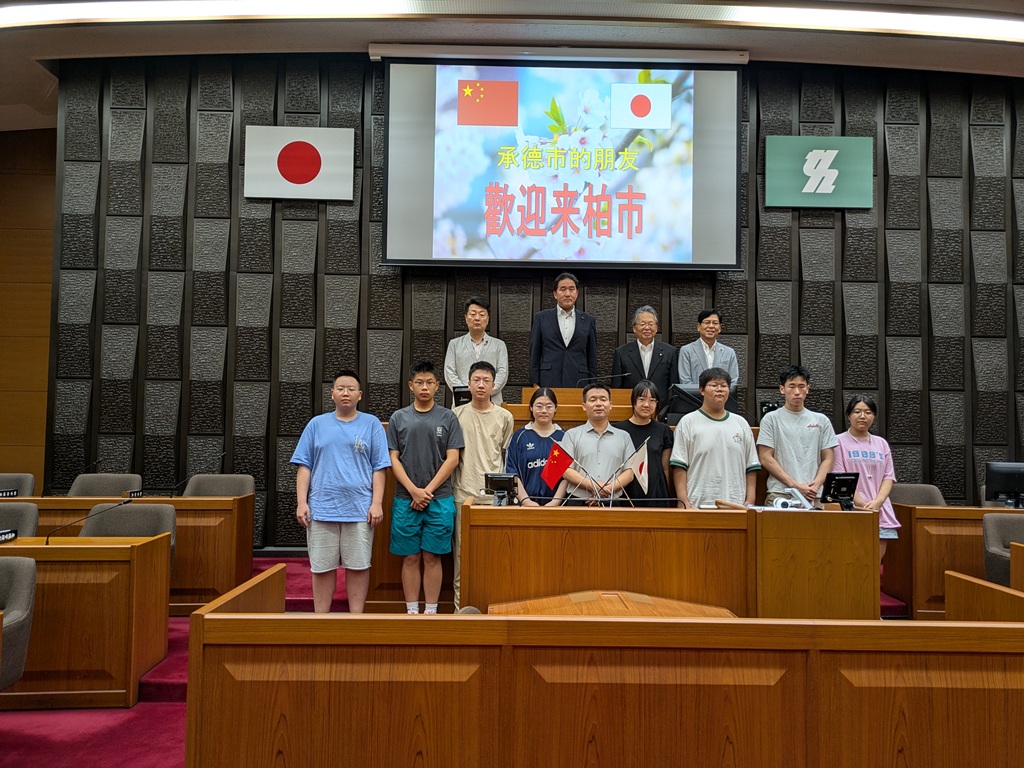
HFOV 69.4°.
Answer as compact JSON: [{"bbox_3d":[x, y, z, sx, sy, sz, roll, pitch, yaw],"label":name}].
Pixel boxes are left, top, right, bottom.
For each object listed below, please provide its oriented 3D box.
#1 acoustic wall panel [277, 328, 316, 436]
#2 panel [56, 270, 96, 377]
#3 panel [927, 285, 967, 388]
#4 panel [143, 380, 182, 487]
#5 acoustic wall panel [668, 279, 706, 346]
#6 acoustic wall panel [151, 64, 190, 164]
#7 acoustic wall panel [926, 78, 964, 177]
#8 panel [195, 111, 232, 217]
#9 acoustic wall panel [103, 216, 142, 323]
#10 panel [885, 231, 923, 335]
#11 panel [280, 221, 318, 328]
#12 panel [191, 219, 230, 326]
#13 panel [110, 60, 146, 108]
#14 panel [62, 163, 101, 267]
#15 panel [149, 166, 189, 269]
[{"bbox_3d":[-1.997,-0.018,6.825,0.336,0.993,0.060,1,-2,-1],"label":"acoustic wall panel"},{"bbox_3d":[-4.034,-0.557,6.840,0.338,1.015,0.085,1,-2,-1],"label":"panel"},{"bbox_3d":[4.100,-0.443,6.957,0.338,1.015,0.085,1,-2,-1],"label":"panel"},{"bbox_3d":[-3.219,0.470,6.787,0.336,0.993,0.060,1,-2,-1],"label":"panel"},{"bbox_3d":[1.650,-0.477,6.922,0.338,1.015,0.085,1,-2,-1],"label":"acoustic wall panel"},{"bbox_3d":[-3.180,-2.547,6.902,0.336,0.967,0.060,1,-2,-1],"label":"acoustic wall panel"},{"bbox_3d":[3.985,-2.389,6.794,0.326,0.965,0.059,1,-2,0],"label":"acoustic wall panel"},{"bbox_3d":[-2.692,-1.989,6.680,0.326,0.965,0.059,1,-2,-1],"label":"panel"},{"bbox_3d":[-3.489,-1.020,6.623,0.326,0.965,0.059,1,-2,-2],"label":"acoustic wall panel"},{"bbox_3d":[3.691,-0.950,6.950,0.336,0.993,0.060,1,-2,-1],"label":"panel"},{"bbox_3d":[-1.920,-0.999,6.663,0.326,0.965,0.059,1,-2,-1],"label":"panel"},{"bbox_3d":[-2.802,-1.047,6.879,0.338,1.015,0.085,1,-2,-1],"label":"panel"},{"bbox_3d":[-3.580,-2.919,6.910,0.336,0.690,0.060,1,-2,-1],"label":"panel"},{"bbox_3d":[-4.020,-1.571,6.882,0.338,1.015,0.085,1,-2,-1],"label":"panel"},{"bbox_3d":[-3.091,-1.504,6.652,0.326,0.965,0.059,1,-2,-2],"label":"panel"}]

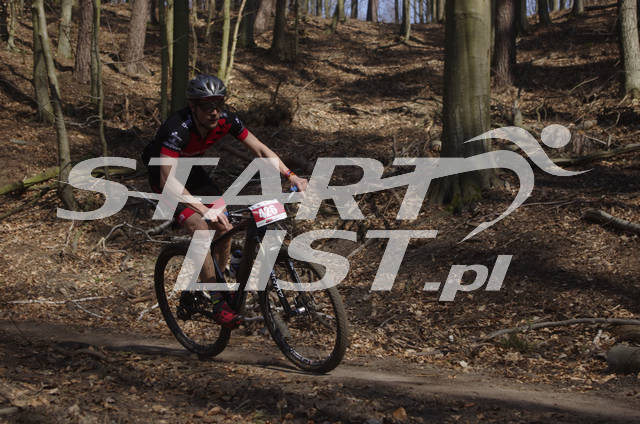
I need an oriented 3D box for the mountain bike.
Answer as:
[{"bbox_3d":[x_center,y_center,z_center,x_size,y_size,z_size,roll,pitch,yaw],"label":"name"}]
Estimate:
[{"bbox_3d":[-0.476,0.384,6.475,0.720,1.040,1.815,-20,11,-37],"label":"mountain bike"}]

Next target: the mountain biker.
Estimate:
[{"bbox_3d":[-0.625,-0.053,6.510,0.694,1.428,0.984,-10,5,-36],"label":"mountain biker"}]

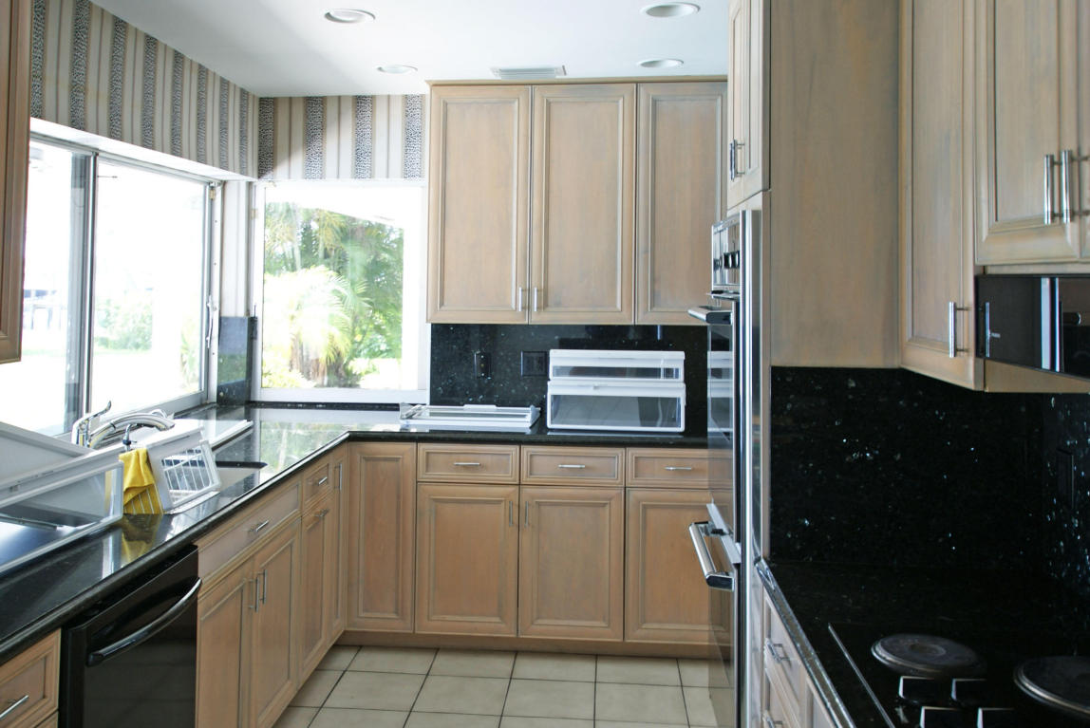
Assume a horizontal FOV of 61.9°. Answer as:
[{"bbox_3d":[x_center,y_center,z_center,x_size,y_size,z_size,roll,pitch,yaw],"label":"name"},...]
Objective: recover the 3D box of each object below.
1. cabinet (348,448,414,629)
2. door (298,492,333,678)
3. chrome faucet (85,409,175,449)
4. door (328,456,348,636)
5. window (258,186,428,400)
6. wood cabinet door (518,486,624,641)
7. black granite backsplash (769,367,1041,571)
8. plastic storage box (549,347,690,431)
[{"bbox_3d":[-0.649,0.695,3.617,0.275,0.769,0.024,1,6,4],"label":"cabinet"},{"bbox_3d":[-0.841,0.814,3.316,0.025,0.600,0.355,1,5,4],"label":"door"},{"bbox_3d":[-1.240,0.230,2.676,0.305,0.220,0.090,1,6,4],"label":"chrome faucet"},{"bbox_3d":[-0.806,0.705,3.502,0.024,0.769,0.230,1,6,4],"label":"door"},{"bbox_3d":[-0.921,-0.319,4.090,0.806,0.995,0.080,1,6,4],"label":"window"},{"bbox_3d":[0.105,0.800,3.646,0.415,0.625,0.025,1,5,4],"label":"wood cabinet door"},{"bbox_3d":[0.768,0.220,1.928,0.563,0.423,0.025,1,6,4],"label":"black granite backsplash"},{"bbox_3d":[0.290,0.105,3.732,0.545,0.291,0.370,1,6,4],"label":"plastic storage box"}]

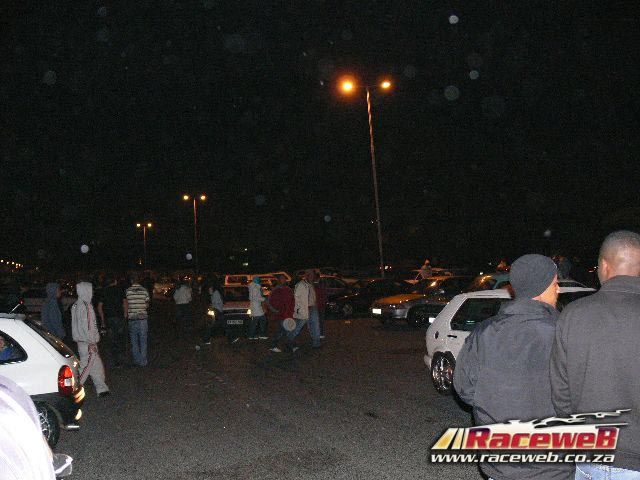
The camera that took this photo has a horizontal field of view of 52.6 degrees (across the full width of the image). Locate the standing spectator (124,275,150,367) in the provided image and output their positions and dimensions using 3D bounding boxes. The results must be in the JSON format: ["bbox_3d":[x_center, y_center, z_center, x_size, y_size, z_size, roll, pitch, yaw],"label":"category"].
[{"bbox_3d":[-3.539,1.618,12.550,0.540,1.760,0.340,-2,-3,-8],"label":"standing spectator"}]

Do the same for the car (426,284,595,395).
[{"bbox_3d":[2.854,1.276,7.932,1.640,1.410,3.900,-1,-3,-23],"label":"car"}]

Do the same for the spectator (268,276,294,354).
[{"bbox_3d":[-0.823,1.610,14.200,0.580,1.720,0.520,-3,-3,5],"label":"spectator"}]

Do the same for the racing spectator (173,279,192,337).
[{"bbox_3d":[-3.910,1.974,18.400,0.540,1.700,0.360,-2,-3,-5],"label":"racing spectator"}]

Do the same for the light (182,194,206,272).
[{"bbox_3d":[-13.360,0.537,70.000,2.400,10.700,0.400,-3,-3,0],"label":"light"}]

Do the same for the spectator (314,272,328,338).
[{"bbox_3d":[0.026,1.722,17.100,0.420,1.730,0.500,-2,-3,-10],"label":"spectator"}]

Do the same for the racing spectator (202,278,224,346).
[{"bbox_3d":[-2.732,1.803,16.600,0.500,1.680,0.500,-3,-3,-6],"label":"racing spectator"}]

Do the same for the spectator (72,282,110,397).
[{"bbox_3d":[-3.476,1.492,9.800,0.500,1.700,0.480,-1,-4,-37],"label":"spectator"}]

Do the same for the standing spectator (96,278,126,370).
[{"bbox_3d":[-4.060,1.647,12.600,0.560,1.750,0.360,-2,-3,0],"label":"standing spectator"}]

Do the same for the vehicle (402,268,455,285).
[{"bbox_3d":[6.892,2.589,40.000,4.200,1.420,1.700,-2,-3,-18],"label":"vehicle"}]

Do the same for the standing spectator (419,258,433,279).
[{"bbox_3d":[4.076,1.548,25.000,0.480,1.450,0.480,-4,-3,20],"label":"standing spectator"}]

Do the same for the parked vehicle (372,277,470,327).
[{"bbox_3d":[3.600,1.773,19.800,4.200,1.380,1.680,-2,-3,-18],"label":"parked vehicle"}]

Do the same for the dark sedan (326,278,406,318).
[{"bbox_3d":[1.930,2.079,24.300,4.100,1.400,1.680,-2,-3,-18],"label":"dark sedan"}]

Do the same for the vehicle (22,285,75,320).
[{"bbox_3d":[-13.848,3.368,33.500,4.200,1.450,1.700,-4,-3,15],"label":"vehicle"}]

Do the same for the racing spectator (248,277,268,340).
[{"bbox_3d":[-1.644,1.839,17.300,0.460,1.660,0.500,-2,-3,-15],"label":"racing spectator"}]

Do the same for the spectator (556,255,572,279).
[{"bbox_3d":[7.179,1.344,19.000,0.350,1.770,0.500,-1,-3,-31],"label":"spectator"}]

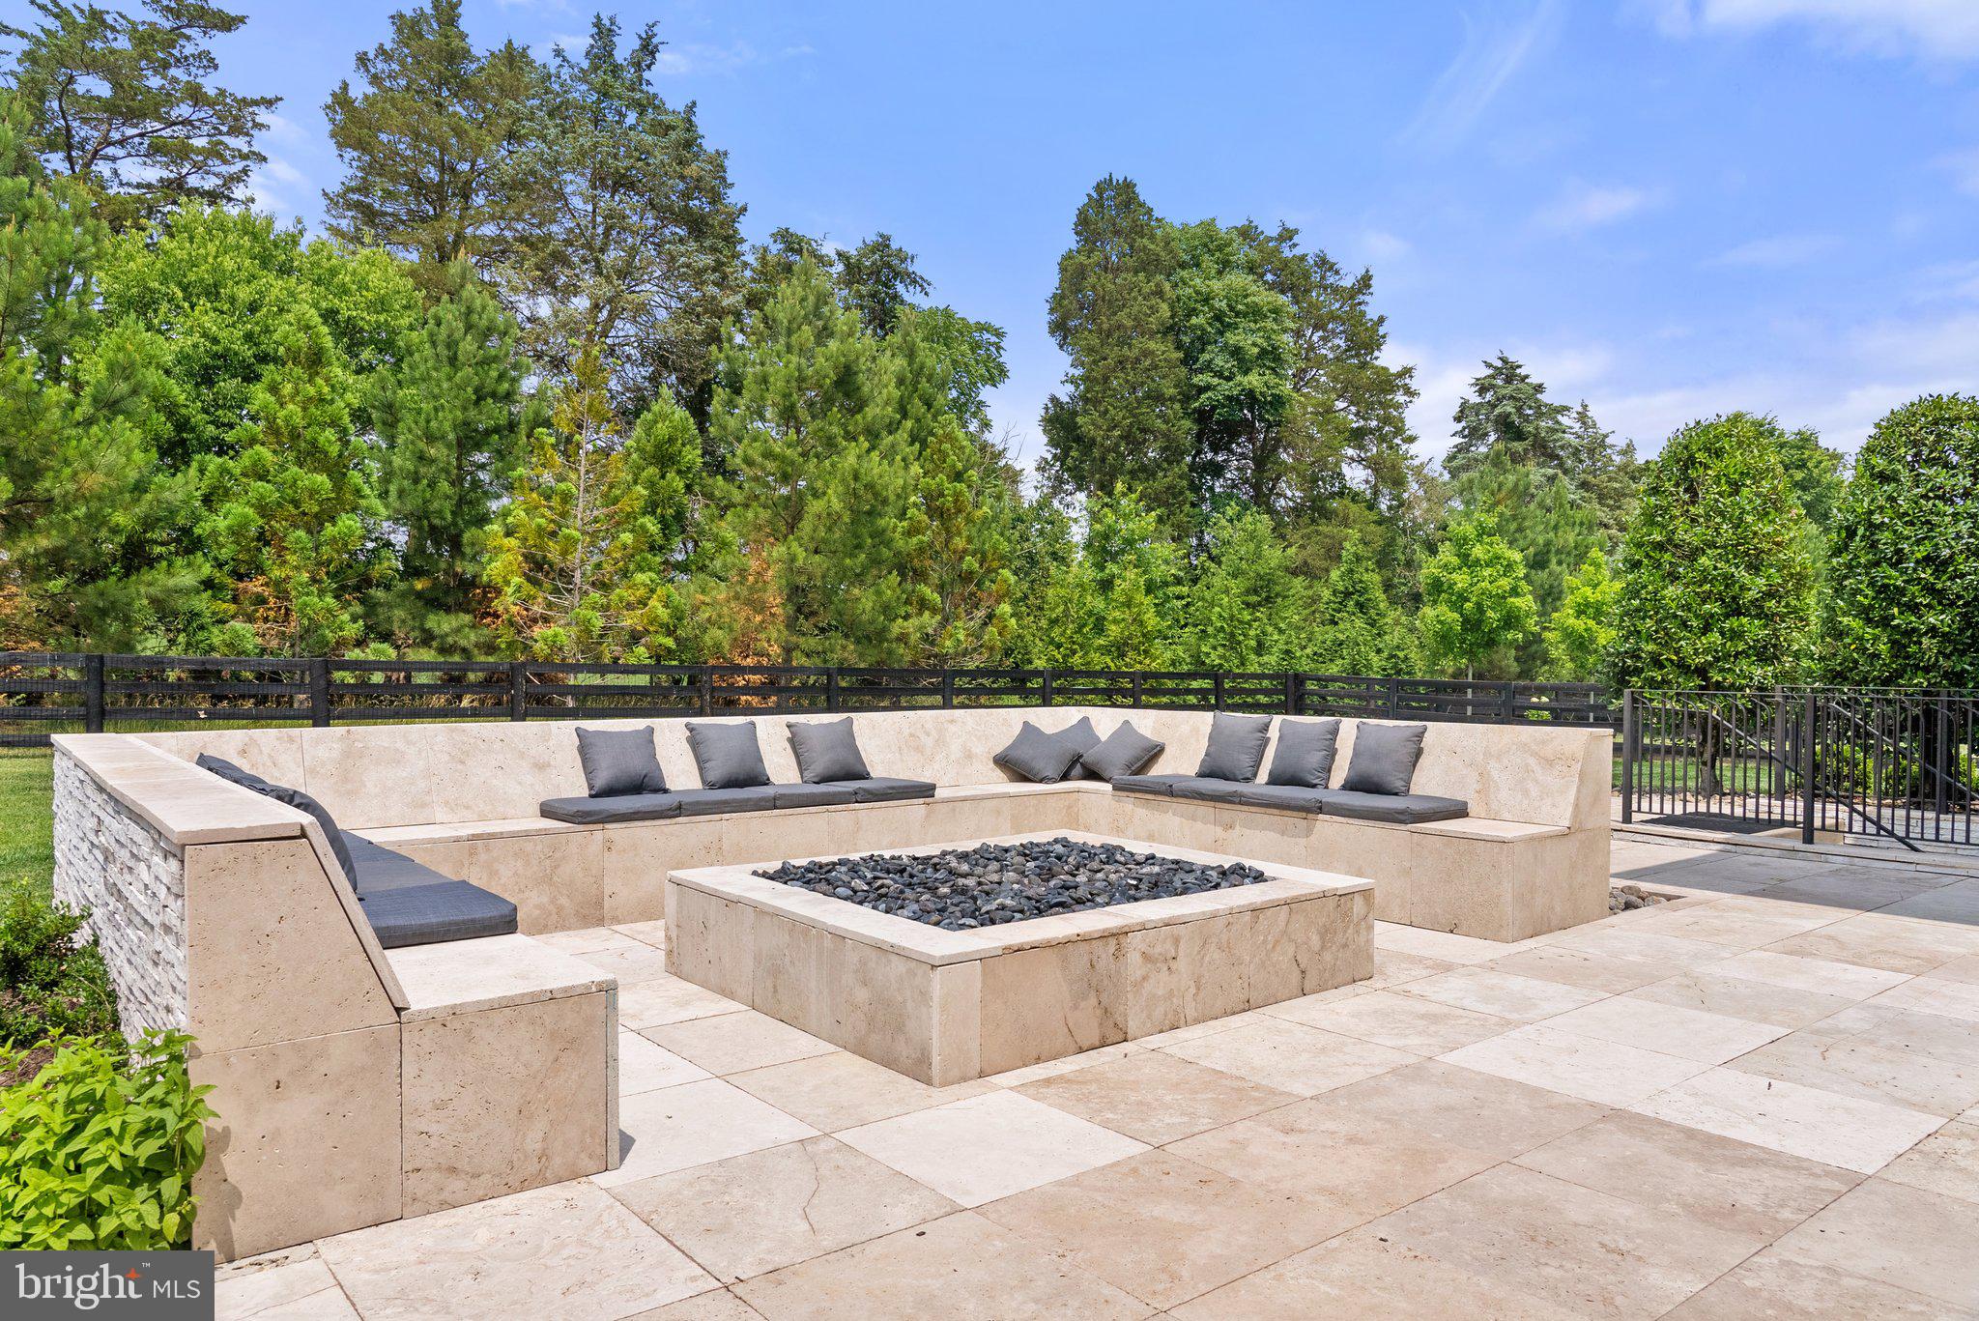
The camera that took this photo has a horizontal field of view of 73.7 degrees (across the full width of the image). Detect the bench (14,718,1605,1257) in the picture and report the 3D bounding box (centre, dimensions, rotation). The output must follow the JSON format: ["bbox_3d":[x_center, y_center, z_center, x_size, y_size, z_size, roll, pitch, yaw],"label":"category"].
[{"bbox_3d":[-0.597,0.808,6.231,6.036,0.910,4.216,0,0,-38],"label":"bench"}]

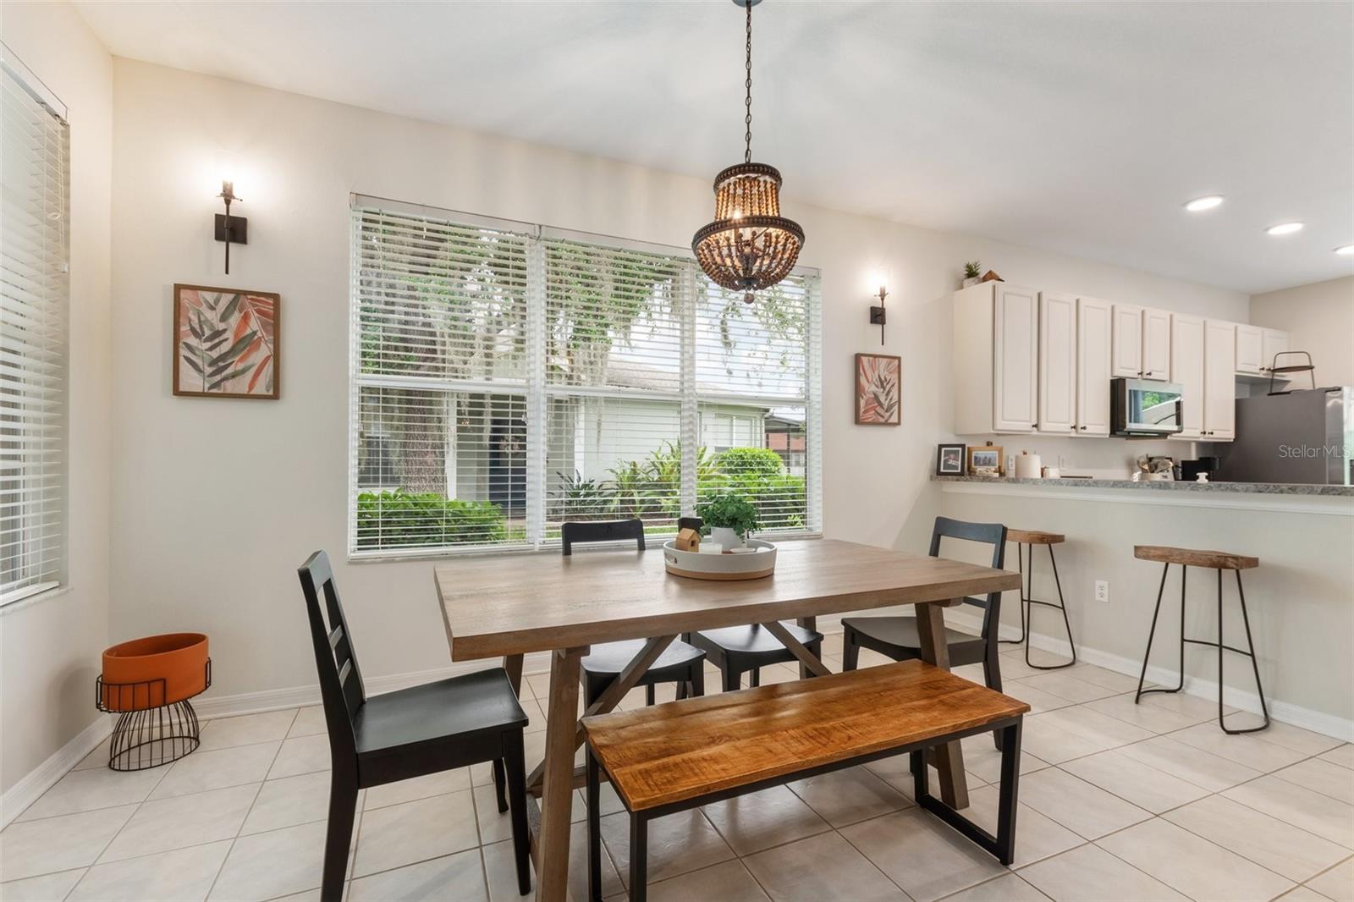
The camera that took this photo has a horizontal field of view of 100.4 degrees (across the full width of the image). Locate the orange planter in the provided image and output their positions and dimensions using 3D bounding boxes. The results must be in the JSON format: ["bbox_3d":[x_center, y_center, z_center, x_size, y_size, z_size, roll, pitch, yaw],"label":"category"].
[{"bbox_3d":[-2.066,0.872,2.242,0.310,0.200,0.310,0,-1,-23],"label":"orange planter"}]

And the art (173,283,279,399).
[{"bbox_3d":[-2.025,-0.483,2.549,0.388,0.490,0.030,0,-1,-23],"label":"art"}]

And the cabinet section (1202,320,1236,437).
[{"bbox_3d":[4.700,-0.618,5.074,0.476,1.067,0.321,0,-1,-23],"label":"cabinet section"}]

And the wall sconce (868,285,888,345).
[{"bbox_3d":[1.404,-0.951,3.885,0.120,0.415,0.100,1,-1,-22],"label":"wall sconce"}]

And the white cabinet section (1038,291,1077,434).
[{"bbox_3d":[2.724,-0.638,4.254,0.426,1.057,0.321,0,-1,-23],"label":"white cabinet section"}]

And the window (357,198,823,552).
[{"bbox_3d":[-0.313,-0.347,3.252,2.740,1.761,0.110,1,-1,-22],"label":"window"}]

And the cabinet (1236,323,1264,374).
[{"bbox_3d":[5.291,-0.928,5.418,0.502,0.431,0.318,0,-1,-23],"label":"cabinet"}]

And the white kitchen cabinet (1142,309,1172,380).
[{"bbox_3d":[3.928,-0.866,4.832,0.411,0.550,0.318,0,-1,-23],"label":"white kitchen cabinet"}]

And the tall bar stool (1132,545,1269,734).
[{"bbox_3d":[2.365,0.821,2.579,0.355,0.730,0.400,1,-1,-24],"label":"tall bar stool"}]

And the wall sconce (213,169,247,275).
[{"bbox_3d":[-2.008,-1.016,2.518,0.120,0.460,0.114,0,-1,-23],"label":"wall sconce"}]

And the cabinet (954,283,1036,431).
[{"bbox_3d":[2.341,-0.645,4.144,0.446,1.058,0.322,1,-1,-22],"label":"cabinet"}]

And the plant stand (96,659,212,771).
[{"bbox_3d":[-2.007,1.001,2.176,0.325,0.325,0.325,1,-1,-22],"label":"plant stand"}]

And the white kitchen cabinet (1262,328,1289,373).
[{"bbox_3d":[5.590,-0.929,5.483,0.497,0.407,0.319,1,-1,-22],"label":"white kitchen cabinet"}]

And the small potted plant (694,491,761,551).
[{"bbox_3d":[0.196,0.276,2.200,0.250,0.240,0.250,0,-1,0],"label":"small potted plant"}]

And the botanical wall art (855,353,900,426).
[{"bbox_3d":[1.403,-0.420,3.911,0.377,0.483,0.035,1,-1,-22],"label":"botanical wall art"}]

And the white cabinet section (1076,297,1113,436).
[{"bbox_3d":[3.117,-0.634,4.417,0.424,1.059,0.321,0,-1,-23],"label":"white cabinet section"}]

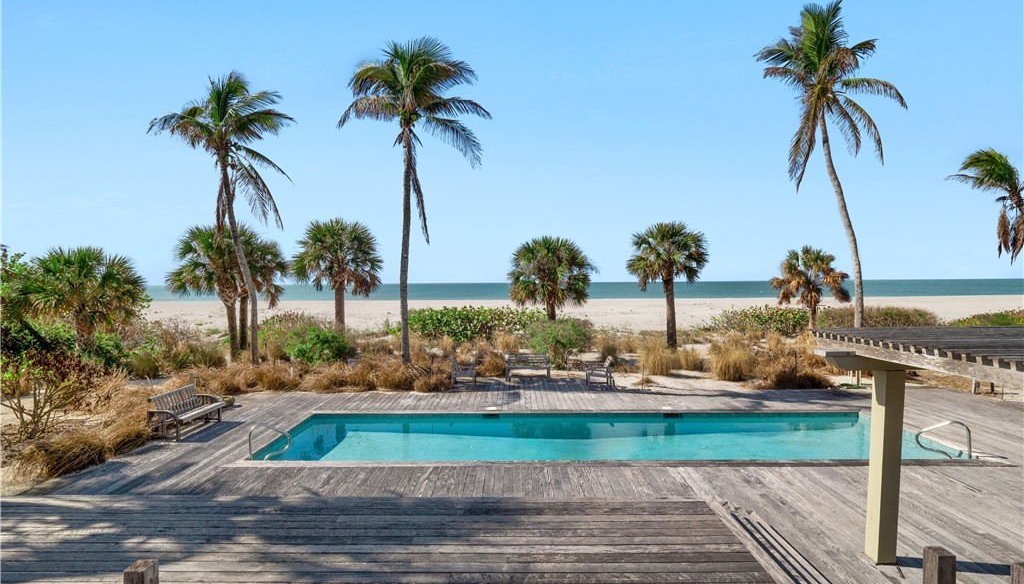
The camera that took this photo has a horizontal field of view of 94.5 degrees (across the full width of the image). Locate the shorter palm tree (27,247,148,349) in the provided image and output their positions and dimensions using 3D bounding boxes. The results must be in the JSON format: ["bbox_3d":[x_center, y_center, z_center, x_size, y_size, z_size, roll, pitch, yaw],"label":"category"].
[{"bbox_3d":[-17.310,0.408,19.300,4.970,4.530,4.600,0,1,0],"label":"shorter palm tree"}]

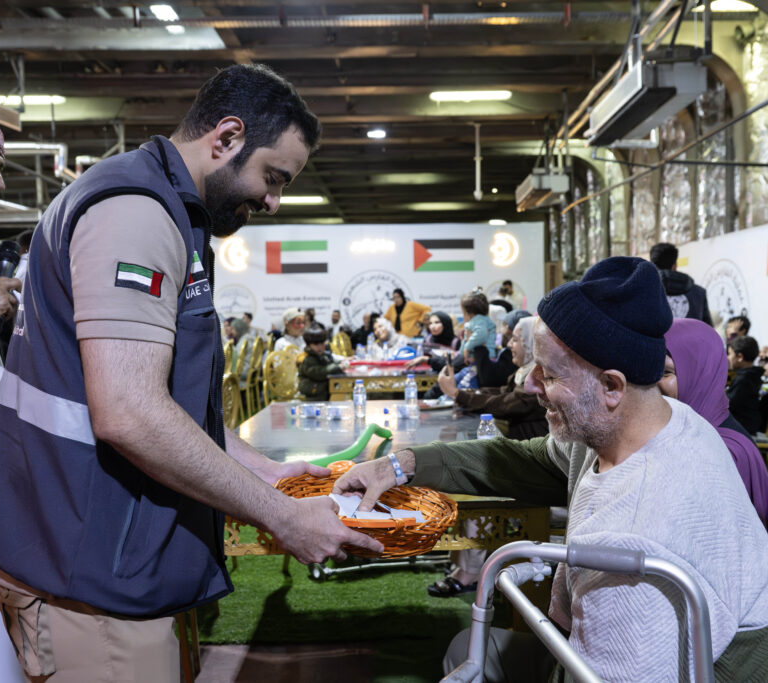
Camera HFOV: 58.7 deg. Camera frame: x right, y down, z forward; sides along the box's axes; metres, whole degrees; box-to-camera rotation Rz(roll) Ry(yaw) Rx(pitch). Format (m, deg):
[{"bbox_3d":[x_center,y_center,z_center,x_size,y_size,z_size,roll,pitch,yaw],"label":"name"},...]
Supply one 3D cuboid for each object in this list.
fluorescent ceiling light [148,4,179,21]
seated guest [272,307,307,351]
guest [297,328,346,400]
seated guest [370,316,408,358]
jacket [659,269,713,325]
[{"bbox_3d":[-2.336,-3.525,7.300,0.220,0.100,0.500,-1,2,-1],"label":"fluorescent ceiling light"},{"bbox_3d":[-0.892,0.369,7.062,0.700,1.360,0.500,0,2,29],"label":"seated guest"},{"bbox_3d":[-0.561,0.454,5.850,0.400,1.140,0.380,0,2,22],"label":"guest"},{"bbox_3d":[0.096,0.334,7.700,0.520,1.250,0.700,-1,2,6],"label":"seated guest"},{"bbox_3d":[1.859,-0.122,4.400,0.500,0.690,0.310,0,2,13],"label":"jacket"}]

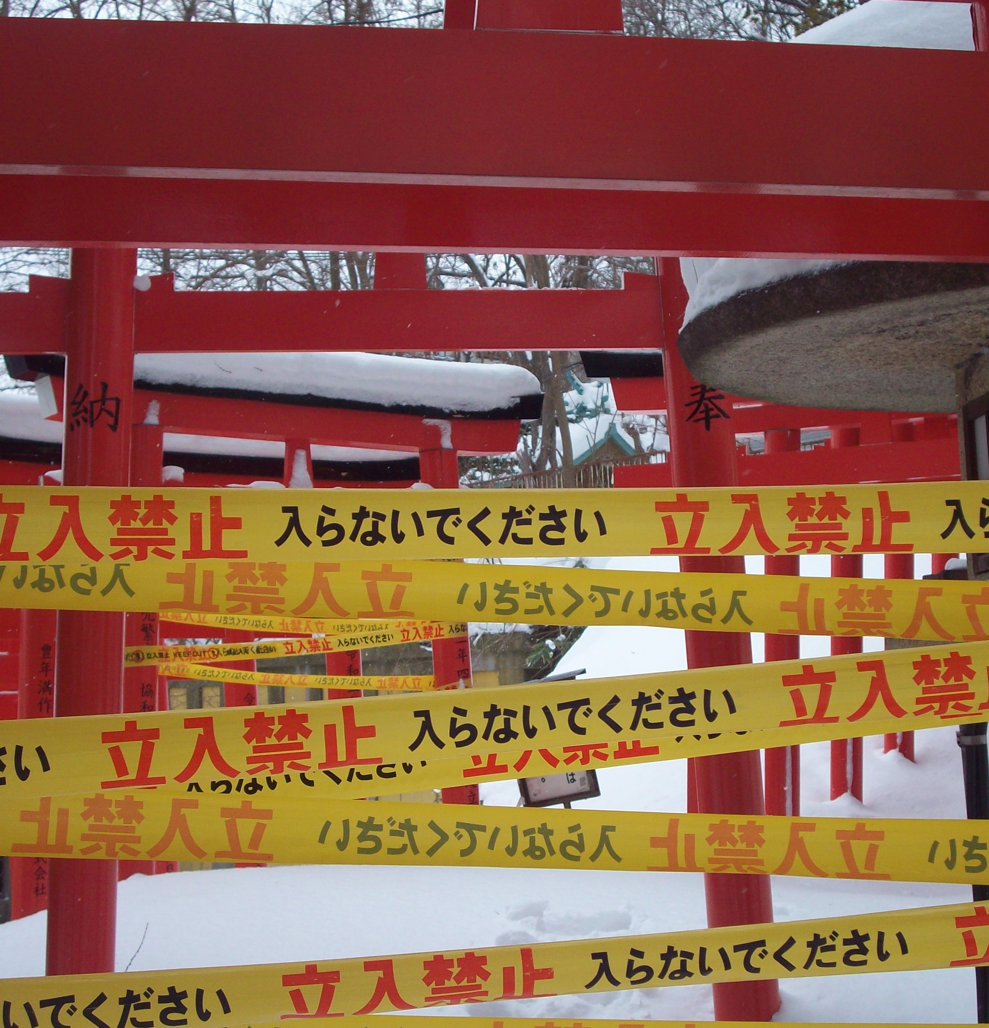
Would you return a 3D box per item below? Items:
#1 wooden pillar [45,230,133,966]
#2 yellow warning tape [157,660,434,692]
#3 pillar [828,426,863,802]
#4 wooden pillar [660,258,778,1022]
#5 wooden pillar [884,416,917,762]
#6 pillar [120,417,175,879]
[{"bbox_3d":[-1.081,0.264,5.522,0.178,2.106,0.178,1,-5,0],"label":"wooden pillar"},{"bbox_3d":[-0.876,0.760,9.445,1.539,0.100,0.030,7,-9,-38],"label":"yellow warning tape"},{"bbox_3d":[1.955,0.533,11.403,0.177,2.088,0.177,1,-4,0],"label":"pillar"},{"bbox_3d":[0.614,0.285,5.675,0.177,2.197,0.177,-4,-5,0],"label":"wooden pillar"},{"bbox_3d":[2.395,0.420,12.153,0.177,2.051,0.177,1,-4,0],"label":"wooden pillar"},{"bbox_3d":[-1.534,0.575,8.850,0.180,1.957,0.180,0,-6,0],"label":"pillar"}]

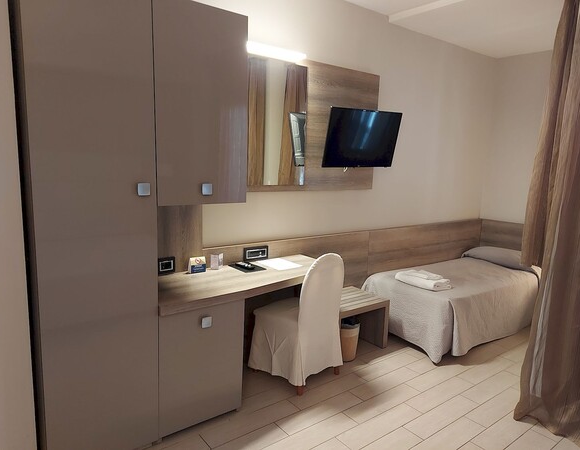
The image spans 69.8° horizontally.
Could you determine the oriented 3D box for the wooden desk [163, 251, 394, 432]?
[{"bbox_3d":[-0.074,0.683,2.974,1.940,0.753,0.560,-5,11,-37],"label":"wooden desk"}]

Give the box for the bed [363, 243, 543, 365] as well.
[{"bbox_3d":[1.728,0.647,4.125,1.980,0.590,0.865,-5,11,-37],"label":"bed"}]

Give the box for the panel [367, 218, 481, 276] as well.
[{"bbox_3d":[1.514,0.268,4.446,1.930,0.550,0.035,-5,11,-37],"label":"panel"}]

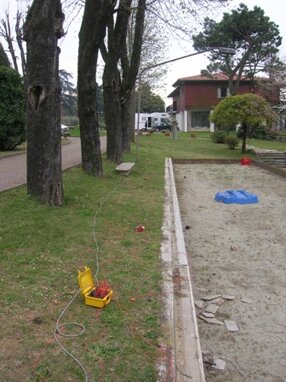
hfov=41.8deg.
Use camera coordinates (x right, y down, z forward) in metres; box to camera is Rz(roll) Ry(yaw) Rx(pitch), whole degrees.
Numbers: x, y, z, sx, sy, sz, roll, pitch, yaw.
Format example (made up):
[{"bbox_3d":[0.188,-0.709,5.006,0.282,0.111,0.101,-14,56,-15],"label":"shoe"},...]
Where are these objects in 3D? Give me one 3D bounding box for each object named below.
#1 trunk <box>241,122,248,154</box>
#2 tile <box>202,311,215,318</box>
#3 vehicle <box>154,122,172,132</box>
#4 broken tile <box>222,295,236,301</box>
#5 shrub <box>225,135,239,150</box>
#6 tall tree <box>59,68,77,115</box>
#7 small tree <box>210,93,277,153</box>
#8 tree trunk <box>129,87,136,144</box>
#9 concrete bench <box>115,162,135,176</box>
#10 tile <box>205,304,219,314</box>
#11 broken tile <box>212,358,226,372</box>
[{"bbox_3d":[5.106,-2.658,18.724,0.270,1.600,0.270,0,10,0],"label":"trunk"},{"bbox_3d":[0.633,1.200,3.595,0.085,0.018,0.110,-3,10,-19],"label":"tile"},{"bbox_3d":[3.401,-9.659,56.683,3.900,1.450,1.650,0,10,0],"label":"vehicle"},{"bbox_3d":[0.848,1.033,3.659,0.125,0.018,0.085,0,10,0],"label":"broken tile"},{"bbox_3d":[5.593,-3.055,23.620,0.920,0.970,0.900,0,10,0],"label":"shrub"},{"bbox_3d":[-16.504,-17.630,73.038,9.500,12.330,9.500,0,10,0],"label":"tall tree"},{"bbox_3d":[5.778,-3.890,21.452,3.900,3.550,3.800,0,10,0],"label":"small tree"},{"bbox_3d":[-0.756,-5.264,25.979,0.620,3.820,0.620,0,10,0],"label":"tree trunk"},{"bbox_3d":[-0.615,-0.788,13.506,0.460,0.260,2.100,0,10,2],"label":"concrete bench"},{"bbox_3d":[0.684,1.178,3.725,0.105,0.018,0.140,5,11,28],"label":"tile"},{"bbox_3d":[0.588,1.337,2.873,0.085,0.018,0.105,3,10,19],"label":"broken tile"}]

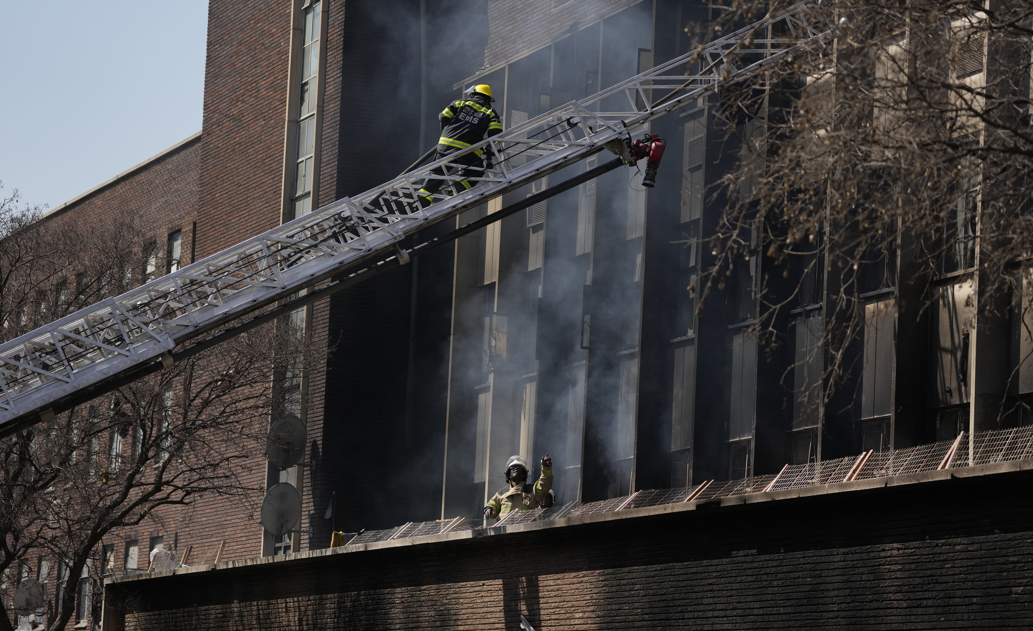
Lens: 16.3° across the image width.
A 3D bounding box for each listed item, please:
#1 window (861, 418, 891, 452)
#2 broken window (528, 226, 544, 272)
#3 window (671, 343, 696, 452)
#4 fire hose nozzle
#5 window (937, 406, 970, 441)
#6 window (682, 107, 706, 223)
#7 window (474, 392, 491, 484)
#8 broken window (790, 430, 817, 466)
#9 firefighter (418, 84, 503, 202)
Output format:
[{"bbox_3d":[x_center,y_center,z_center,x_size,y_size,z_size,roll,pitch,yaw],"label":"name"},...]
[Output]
[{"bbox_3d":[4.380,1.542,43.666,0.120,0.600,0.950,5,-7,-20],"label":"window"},{"bbox_3d":[0.309,-1.010,53.909,0.070,0.680,0.680,5,-8,-20],"label":"broken window"},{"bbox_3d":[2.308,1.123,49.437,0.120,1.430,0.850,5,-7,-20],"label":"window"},{"bbox_3d":[1.546,-1.813,42.500,0.400,0.600,0.350,11,-12,-10],"label":"fire hose nozzle"},{"bbox_3d":[4.935,1.351,40.647,0.080,0.650,0.850,5,-8,-20],"label":"window"},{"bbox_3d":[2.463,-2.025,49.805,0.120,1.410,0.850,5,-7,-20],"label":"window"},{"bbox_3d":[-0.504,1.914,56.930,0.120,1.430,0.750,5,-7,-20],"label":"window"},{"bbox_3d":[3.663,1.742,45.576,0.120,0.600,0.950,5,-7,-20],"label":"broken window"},{"bbox_3d":[-0.646,-1.917,40.500,0.920,1.420,0.650,2,-7,7],"label":"firefighter"}]

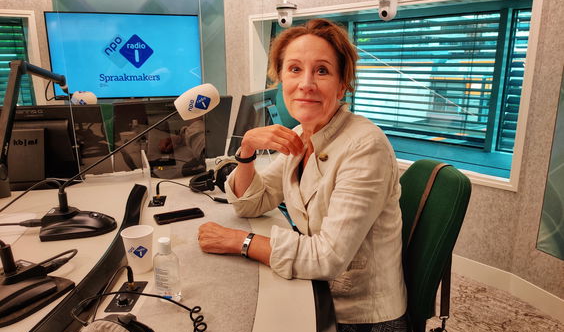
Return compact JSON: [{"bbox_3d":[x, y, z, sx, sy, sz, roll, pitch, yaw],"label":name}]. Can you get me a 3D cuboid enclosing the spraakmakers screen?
[{"bbox_3d":[-1.290,-0.921,3.696,1.205,0.680,0.070,-4,14,-15],"label":"spraakmakers screen"}]

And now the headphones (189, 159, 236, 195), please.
[{"bbox_3d":[-0.250,0.028,1.653,0.200,0.100,0.180,-2,14,-10],"label":"headphones"}]

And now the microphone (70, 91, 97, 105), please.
[{"bbox_3d":[-0.915,-0.300,2.030,0.125,0.085,0.080,17,13,-4],"label":"microphone"}]

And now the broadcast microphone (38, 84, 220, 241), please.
[{"bbox_3d":[-0.408,-0.019,1.208,0.477,0.401,0.120,-2,14,-10],"label":"broadcast microphone"}]

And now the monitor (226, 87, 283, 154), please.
[{"bbox_3d":[-0.103,-0.211,2.197,0.100,0.320,0.520,19,18,12],"label":"monitor"}]

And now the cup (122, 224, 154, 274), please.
[{"bbox_3d":[-0.321,0.191,0.996,0.075,0.092,0.075,0,14,0],"label":"cup"}]

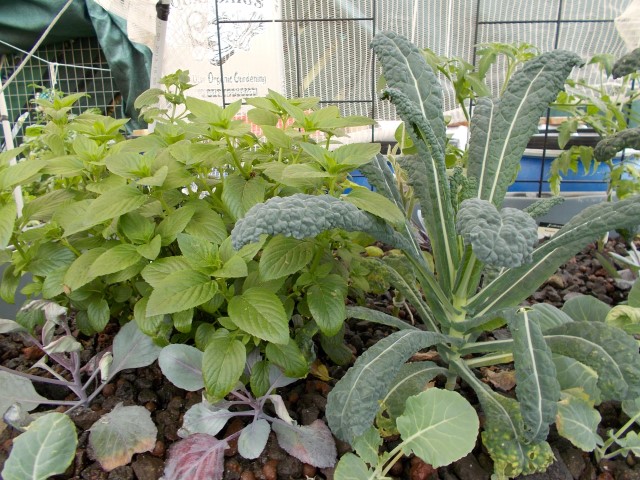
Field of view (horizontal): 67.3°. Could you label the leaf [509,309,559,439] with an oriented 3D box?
[{"bbox_3d":[0.242,0.152,0.540,0.047,0.156,0.028,-8,9,8],"label":"leaf"}]

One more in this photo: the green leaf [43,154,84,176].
[{"bbox_3d":[-0.353,-0.103,0.662,0.057,0.016,0.037,-14,35,-38],"label":"green leaf"}]

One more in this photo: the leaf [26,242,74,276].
[{"bbox_3d":[-0.359,0.026,0.648,0.066,0.043,0.059,-8,17,-23],"label":"leaf"}]

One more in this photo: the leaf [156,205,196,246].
[{"bbox_3d":[-0.185,-0.020,0.621,0.064,0.054,0.044,-14,20,-40],"label":"leaf"}]

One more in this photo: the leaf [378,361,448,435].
[{"bbox_3d":[0.120,0.201,0.610,0.117,0.035,0.058,-32,55,-31],"label":"leaf"}]

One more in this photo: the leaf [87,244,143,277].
[{"bbox_3d":[-0.257,0.029,0.605,0.069,0.015,0.040,-29,51,-26],"label":"leaf"}]

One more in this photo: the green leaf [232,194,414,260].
[{"bbox_3d":[0.006,-0.014,0.560,0.218,0.080,0.075,-5,16,-13],"label":"green leaf"}]

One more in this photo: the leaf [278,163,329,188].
[{"bbox_3d":[-0.022,-0.082,0.610,0.069,0.037,0.054,-8,17,-24],"label":"leaf"}]

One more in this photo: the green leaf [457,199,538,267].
[{"bbox_3d":[0.196,-0.011,0.530,0.080,0.066,0.080,2,15,11],"label":"green leaf"}]

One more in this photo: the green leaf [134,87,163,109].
[{"bbox_3d":[-0.278,-0.230,0.785,0.051,0.015,0.030,-33,48,-11],"label":"green leaf"}]

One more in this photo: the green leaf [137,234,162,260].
[{"bbox_3d":[-0.198,0.009,0.557,0.032,0.018,0.042,-9,24,-24],"label":"green leaf"}]

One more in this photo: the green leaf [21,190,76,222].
[{"bbox_3d":[-0.384,-0.050,0.685,0.080,0.015,0.042,-37,55,-22],"label":"green leaf"}]

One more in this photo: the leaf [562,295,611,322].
[{"bbox_3d":[0.423,0.111,0.760,0.075,0.020,0.077,14,37,13],"label":"leaf"}]

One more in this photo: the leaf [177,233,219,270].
[{"bbox_3d":[-0.150,0.012,0.577,0.069,0.043,0.047,8,18,30],"label":"leaf"}]

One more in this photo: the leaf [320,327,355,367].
[{"bbox_3d":[0.021,0.134,0.605,0.036,0.059,0.016,-31,-10,-15],"label":"leaf"}]

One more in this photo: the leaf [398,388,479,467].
[{"bbox_3d":[0.125,0.193,0.503,0.090,0.054,0.067,-7,17,-22],"label":"leaf"}]

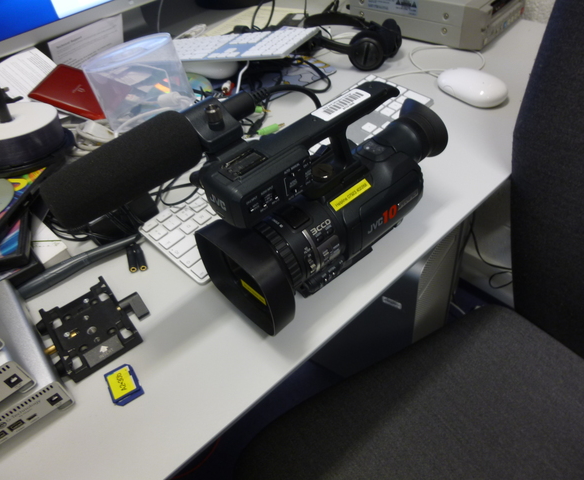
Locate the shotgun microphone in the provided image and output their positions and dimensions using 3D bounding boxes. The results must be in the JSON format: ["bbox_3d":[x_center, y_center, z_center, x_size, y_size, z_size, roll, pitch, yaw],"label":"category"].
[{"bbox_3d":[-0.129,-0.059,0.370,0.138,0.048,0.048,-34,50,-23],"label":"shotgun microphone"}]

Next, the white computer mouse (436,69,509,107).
[{"bbox_3d":[0.258,-0.220,0.660,0.061,0.034,0.112,-28,48,-18],"label":"white computer mouse"}]

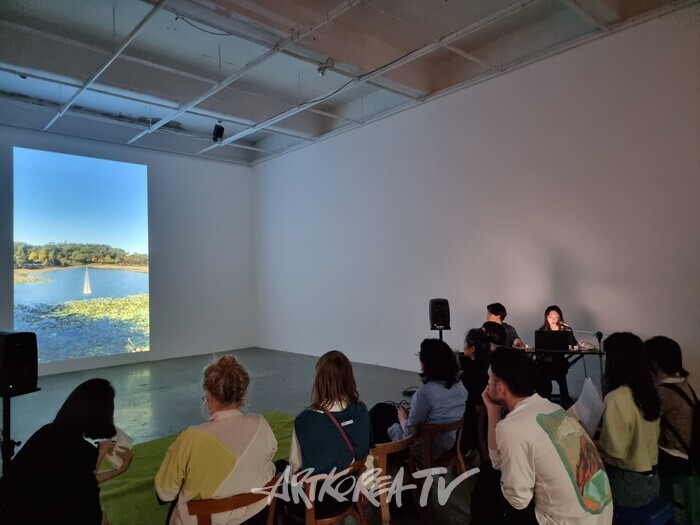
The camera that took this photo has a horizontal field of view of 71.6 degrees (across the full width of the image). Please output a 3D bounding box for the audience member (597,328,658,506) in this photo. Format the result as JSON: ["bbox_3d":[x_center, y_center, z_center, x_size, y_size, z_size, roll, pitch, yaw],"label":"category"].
[{"bbox_3d":[1.410,1.008,2.700,0.470,1.250,0.780,-1,-2,-17],"label":"audience member"}]

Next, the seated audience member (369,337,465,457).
[{"bbox_3d":[0.430,1.070,3.200,0.480,1.200,0.800,0,-3,-38],"label":"seated audience member"}]

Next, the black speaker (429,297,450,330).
[{"bbox_3d":[1.010,0.584,5.450,0.235,0.360,0.225,-2,-2,8],"label":"black speaker"}]

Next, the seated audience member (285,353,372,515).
[{"bbox_3d":[-0.160,1.075,2.670,0.470,1.220,0.780,0,-2,-30],"label":"seated audience member"}]

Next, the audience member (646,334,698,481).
[{"bbox_3d":[1.780,1.030,2.950,0.470,1.210,0.800,-1,-2,-30],"label":"audience member"}]

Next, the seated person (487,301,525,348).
[{"bbox_3d":[1.670,1.090,5.420,0.500,1.280,0.750,-3,-2,25],"label":"seated person"}]

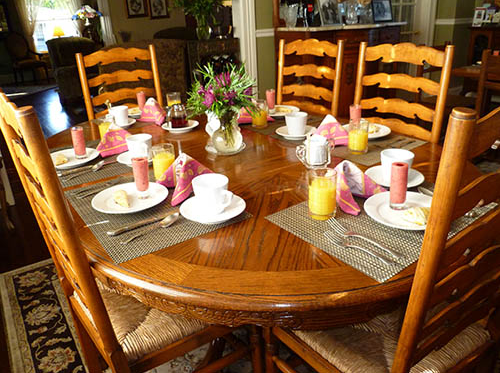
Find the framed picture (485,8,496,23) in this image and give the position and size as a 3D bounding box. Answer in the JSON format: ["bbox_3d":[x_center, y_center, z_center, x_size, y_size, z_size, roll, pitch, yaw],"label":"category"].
[{"bbox_3d":[2.329,-1.651,3.900,0.110,0.155,0.030,3,25,13],"label":"framed picture"}]

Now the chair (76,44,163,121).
[{"bbox_3d":[-0.546,-0.180,2.220,0.480,1.055,0.500,-18,28,-31],"label":"chair"}]

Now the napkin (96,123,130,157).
[{"bbox_3d":[-0.501,-0.194,1.544,0.190,0.108,0.155,-23,31,-37],"label":"napkin"}]

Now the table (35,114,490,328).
[{"bbox_3d":[-0.057,0.215,1.606,1.230,0.760,1.745,-19,29,-31],"label":"table"}]

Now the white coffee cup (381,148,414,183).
[{"bbox_3d":[0.409,-0.055,1.120,0.088,0.080,0.108,11,28,27],"label":"white coffee cup"}]

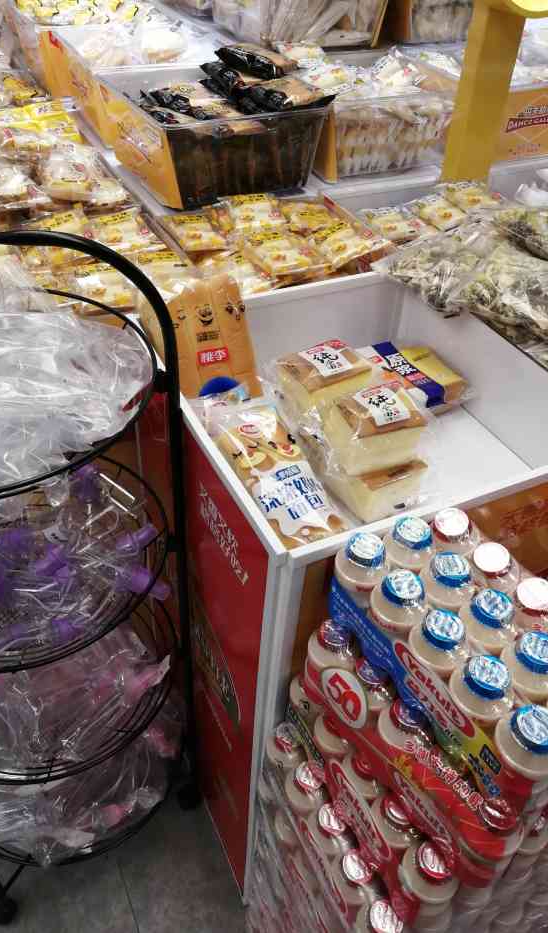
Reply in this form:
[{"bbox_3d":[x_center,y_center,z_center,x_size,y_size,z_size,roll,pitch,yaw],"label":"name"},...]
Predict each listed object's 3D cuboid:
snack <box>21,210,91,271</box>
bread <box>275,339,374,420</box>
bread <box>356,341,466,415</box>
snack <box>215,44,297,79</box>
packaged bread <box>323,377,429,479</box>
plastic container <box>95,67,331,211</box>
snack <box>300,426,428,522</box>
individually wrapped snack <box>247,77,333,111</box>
[{"bbox_3d":[-0.306,-0.319,1.016,0.091,0.022,0.101,-25,49,-28],"label":"snack"},{"bbox_3d":[0.062,-0.099,0.881,0.098,0.054,0.075,-16,46,-21],"label":"bread"},{"bbox_3d":[0.184,-0.122,1.002,0.113,0.042,0.119,-16,46,-21],"label":"bread"},{"bbox_3d":[-0.033,-0.617,1.115,0.116,0.030,0.066,15,43,12],"label":"snack"},{"bbox_3d":[0.112,-0.039,0.819,0.091,0.054,0.075,-14,45,-19],"label":"packaged bread"},{"bbox_3d":[-0.094,-0.550,1.199,0.275,0.133,0.275,-16,46,-21],"label":"plastic container"},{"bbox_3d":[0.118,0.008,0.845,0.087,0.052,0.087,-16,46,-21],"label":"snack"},{"bbox_3d":[0.023,-0.572,1.109,0.116,0.030,0.069,-16,46,-21],"label":"individually wrapped snack"}]

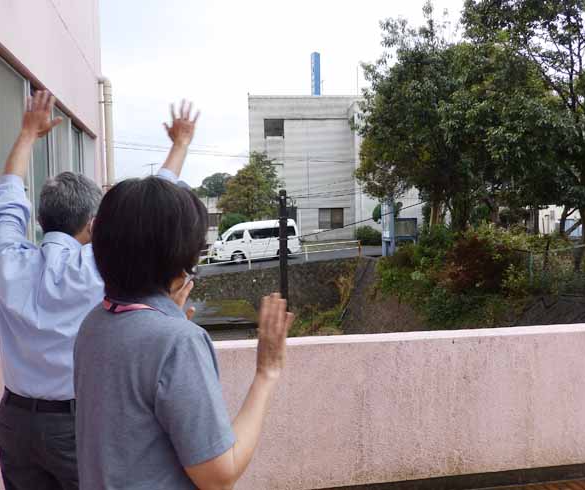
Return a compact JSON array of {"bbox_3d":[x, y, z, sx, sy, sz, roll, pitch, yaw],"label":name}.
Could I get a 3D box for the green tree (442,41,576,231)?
[{"bbox_3d":[10.118,-4.303,24.710,6.100,10.000,5.900,-1,2,0],"label":"green tree"}]

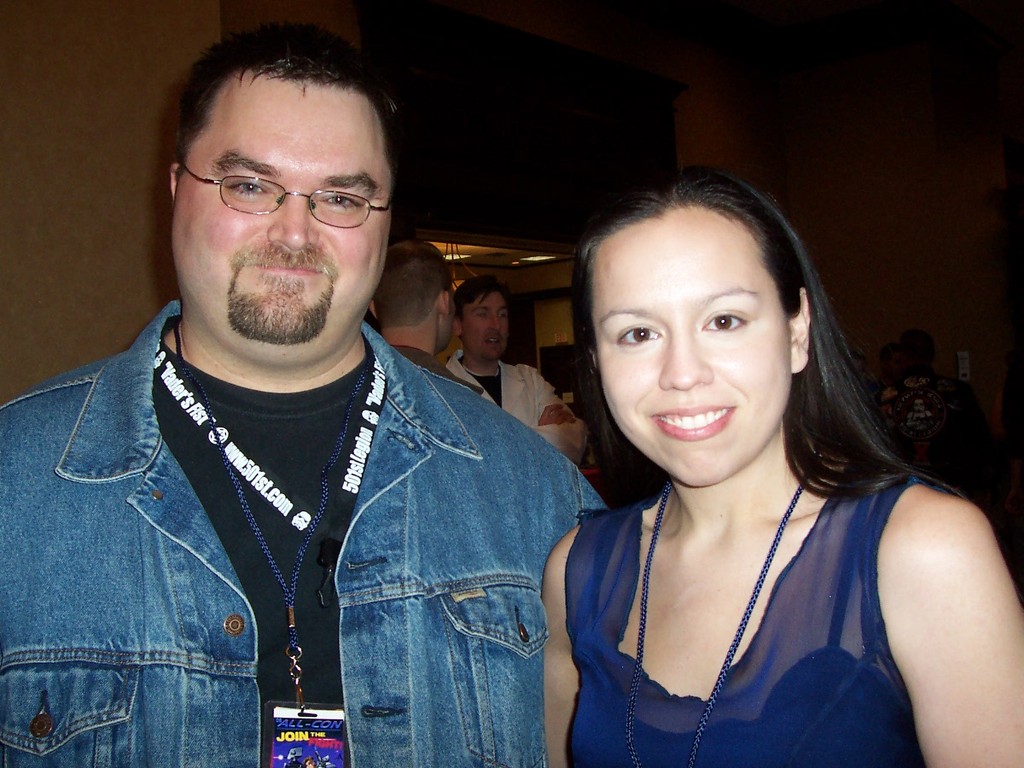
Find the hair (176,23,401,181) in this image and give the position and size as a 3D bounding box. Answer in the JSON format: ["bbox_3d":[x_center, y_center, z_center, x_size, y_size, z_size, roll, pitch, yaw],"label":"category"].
[{"bbox_3d":[-0.190,-0.215,0.925,0.182,0.180,0.210,7,3,-19],"label":"hair"}]

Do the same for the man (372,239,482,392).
[{"bbox_3d":[-0.160,0.600,2.280,0.530,1.800,0.340,-4,-2,21],"label":"man"}]

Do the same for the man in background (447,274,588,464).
[{"bbox_3d":[-0.005,0.600,2.950,0.550,1.800,0.400,-2,-2,-22],"label":"man in background"}]

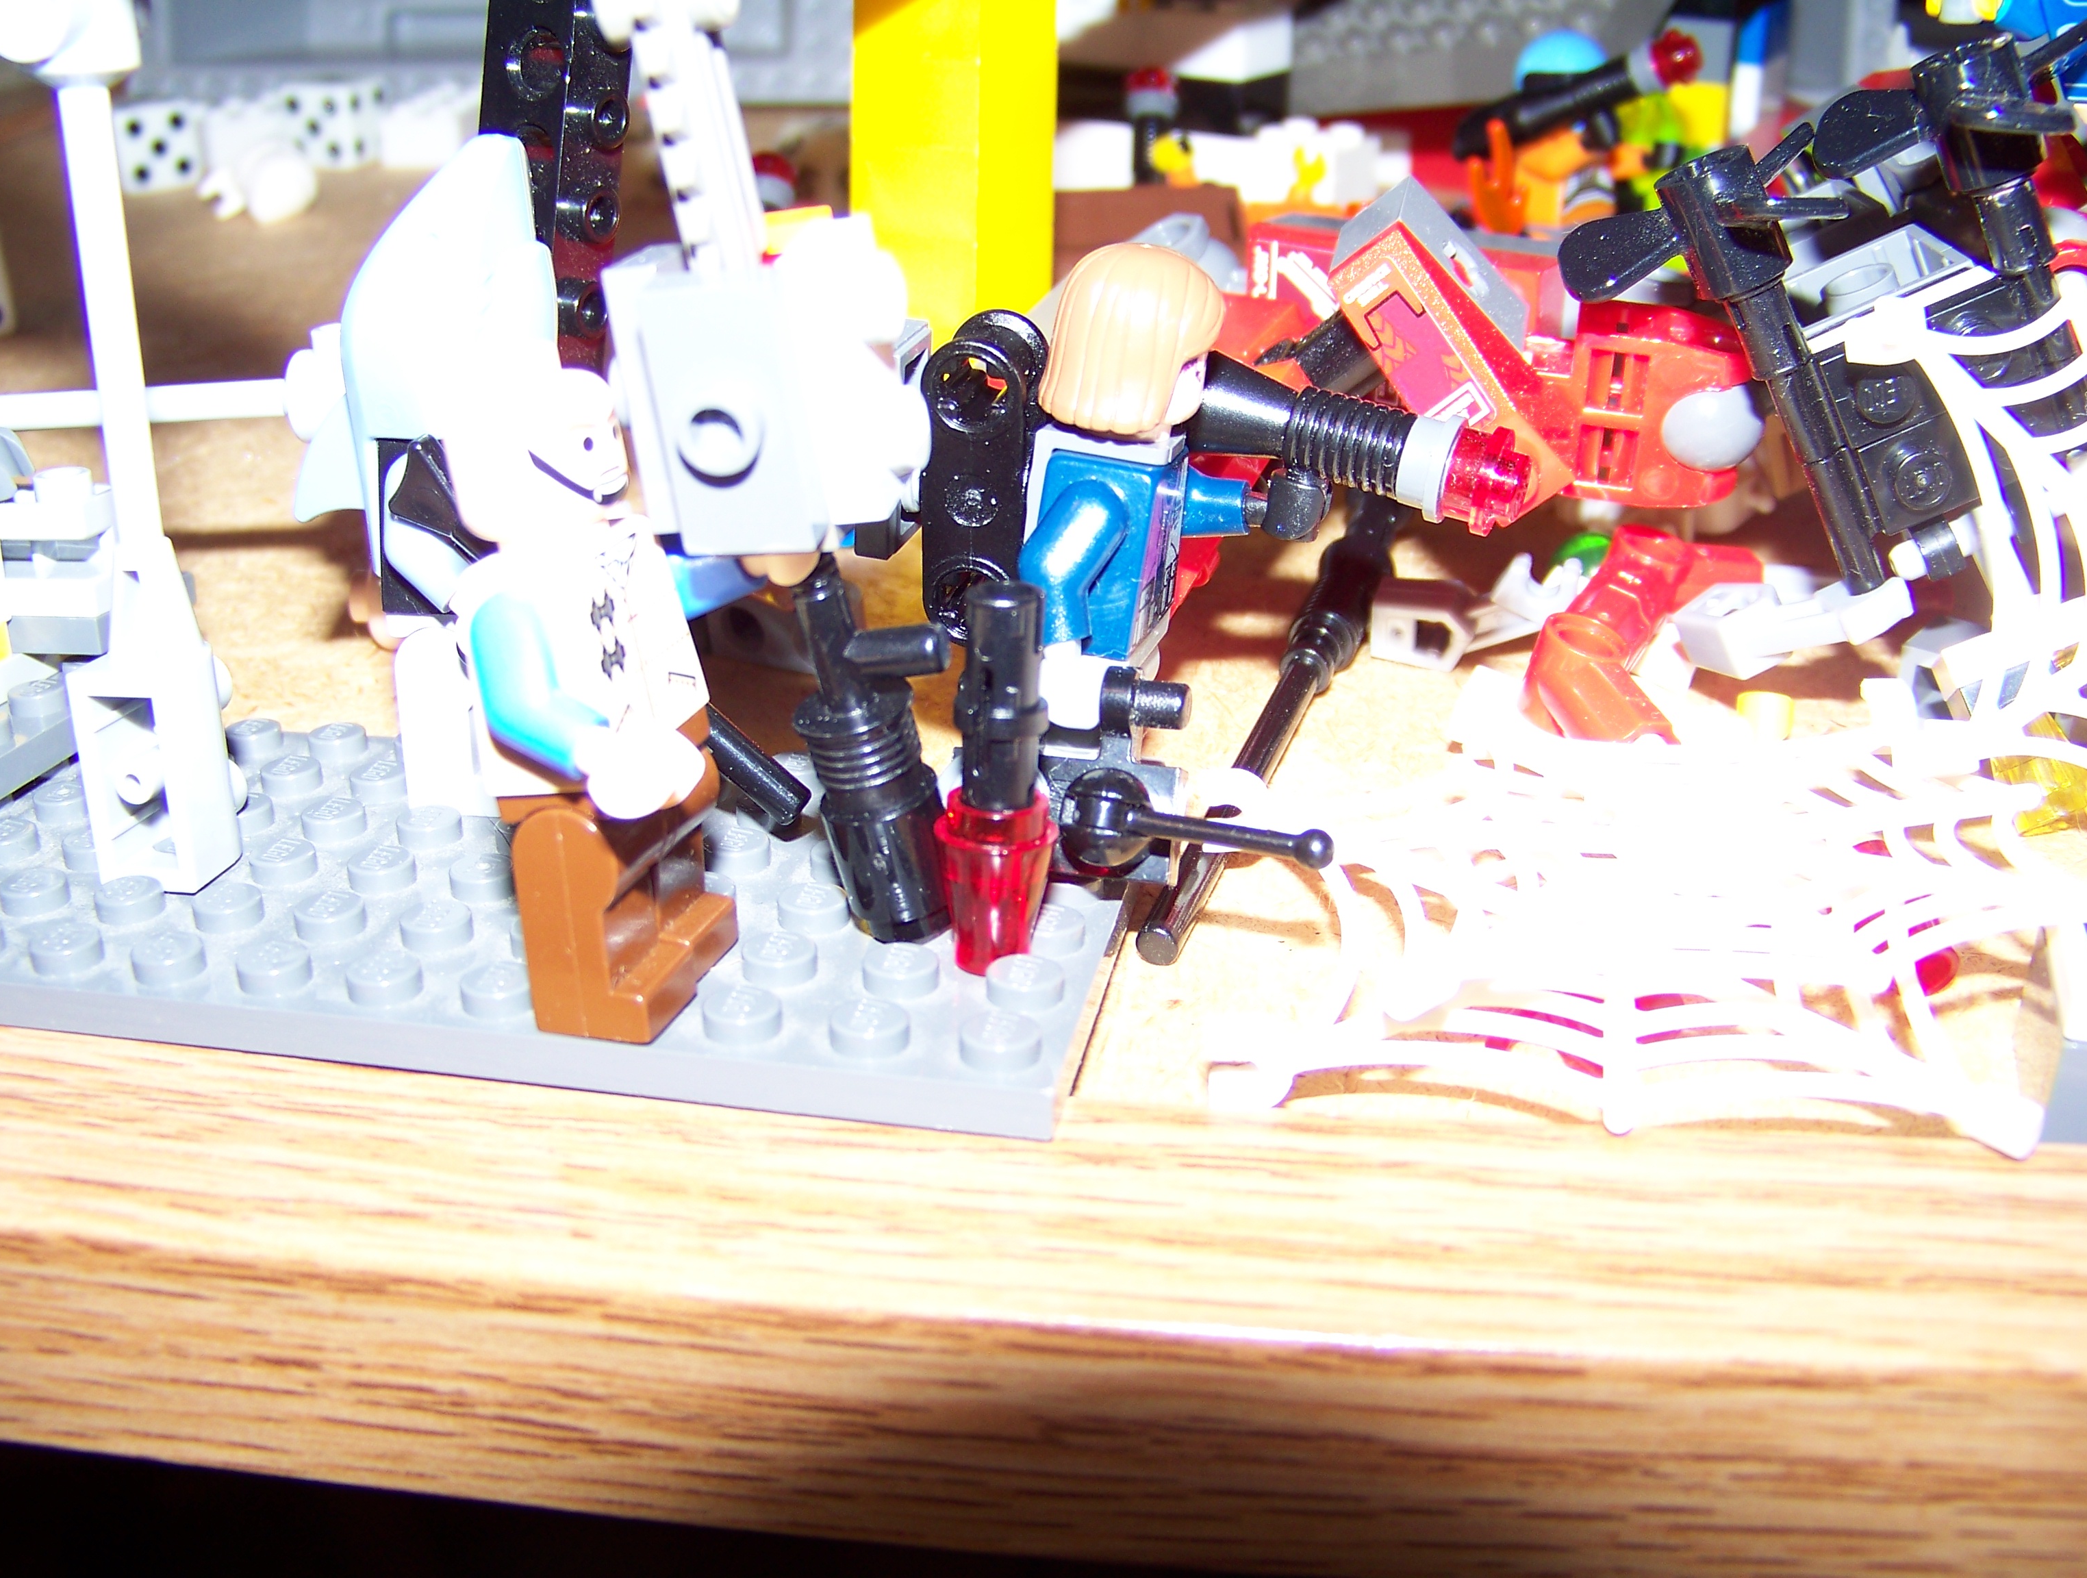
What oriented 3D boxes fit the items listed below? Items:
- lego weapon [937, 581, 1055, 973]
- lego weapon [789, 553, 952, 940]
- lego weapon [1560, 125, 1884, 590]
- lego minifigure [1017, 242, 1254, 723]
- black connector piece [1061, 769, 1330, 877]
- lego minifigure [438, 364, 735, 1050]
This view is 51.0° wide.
[{"bbox_3d":[-0.003,-0.001,0.137,0.008,0.025,0.008,6,23,9],"label":"lego weapon"},{"bbox_3d":[-0.011,-0.003,0.140,0.011,0.025,0.009,-4,21,13],"label":"lego weapon"},{"bbox_3d":[0.056,-0.032,0.174,0.024,0.038,0.025,-21,20,20],"label":"lego weapon"},{"bbox_3d":[0.006,-0.017,0.152,0.018,0.041,0.024,9,19,8],"label":"lego minifigure"},{"bbox_3d":[0.010,0.002,0.143,0.018,0.007,0.008,9,4,12],"label":"black connector piece"},{"bbox_3d":[-0.026,-0.006,0.130,0.016,0.041,0.024,2,22,11],"label":"lego minifigure"}]

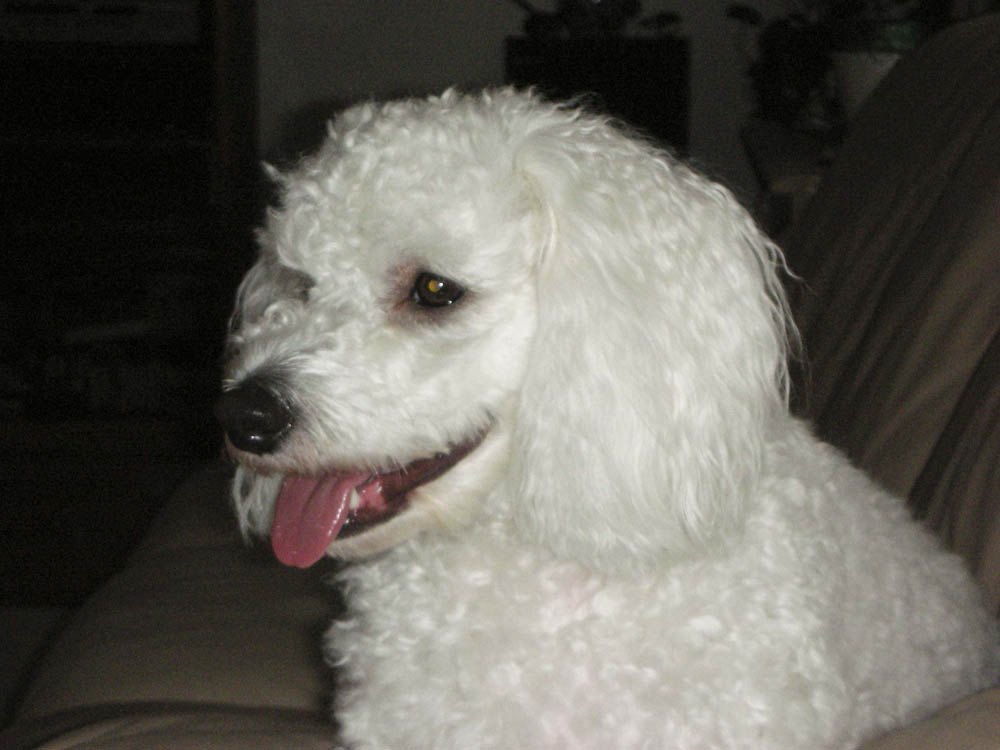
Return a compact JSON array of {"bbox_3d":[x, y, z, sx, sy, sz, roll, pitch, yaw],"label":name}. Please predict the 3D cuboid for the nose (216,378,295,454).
[{"bbox_3d":[-0.078,0.013,0.975,0.019,0.024,0.027,-6,9,-44],"label":"nose"}]

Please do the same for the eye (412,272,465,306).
[{"bbox_3d":[-0.021,-0.029,1.000,0.018,0.012,0.011,3,4,27],"label":"eye"}]

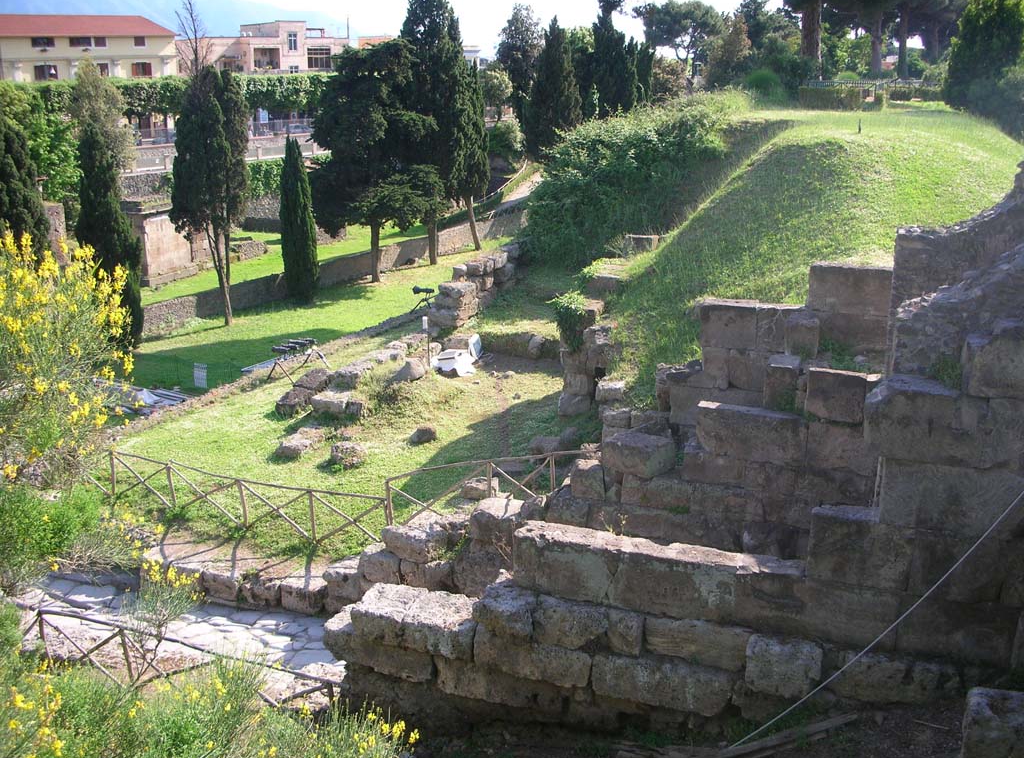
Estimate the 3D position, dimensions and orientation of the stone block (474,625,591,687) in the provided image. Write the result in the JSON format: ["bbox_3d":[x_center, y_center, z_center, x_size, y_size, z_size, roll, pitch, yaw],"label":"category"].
[{"bbox_3d":[0.394,3.705,14.296,1.676,0.590,0.650,6,17,22],"label":"stone block"}]

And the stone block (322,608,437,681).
[{"bbox_3d":[-1.768,3.823,15.045,1.700,0.450,0.770,6,17,19],"label":"stone block"}]

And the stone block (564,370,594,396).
[{"bbox_3d":[1.472,0.100,22.927,0.650,0.500,0.600,4,17,13],"label":"stone block"}]

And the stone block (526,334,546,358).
[{"bbox_3d":[0.755,-1.032,31.899,0.530,0.688,0.521,4,17,17],"label":"stone block"}]

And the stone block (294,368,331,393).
[{"bbox_3d":[-5.096,0.038,26.448,0.600,0.400,1.100,4,17,14],"label":"stone block"}]

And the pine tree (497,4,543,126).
[{"bbox_3d":[0.520,-21.481,71.862,3.200,9.400,3.200,0,16,0],"label":"pine tree"}]

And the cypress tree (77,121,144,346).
[{"bbox_3d":[-13.937,-5.015,36.055,1.900,7.700,1.900,-1,17,0],"label":"cypress tree"}]

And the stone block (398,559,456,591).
[{"bbox_3d":[-1.362,3.281,17.770,0.924,0.520,0.600,6,16,21],"label":"stone block"}]

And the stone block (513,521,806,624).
[{"bbox_3d":[1.948,2.676,13.903,3.891,0.759,0.600,6,16,20],"label":"stone block"}]

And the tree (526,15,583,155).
[{"bbox_3d":[2.645,-18.517,66.000,3.700,9.400,3.700,0,17,0],"label":"tree"}]

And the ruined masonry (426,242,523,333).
[{"bbox_3d":[-1.190,-3.304,36.623,1.250,2.300,4.400,8,19,27],"label":"ruined masonry"}]

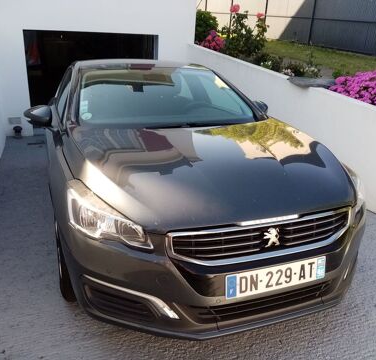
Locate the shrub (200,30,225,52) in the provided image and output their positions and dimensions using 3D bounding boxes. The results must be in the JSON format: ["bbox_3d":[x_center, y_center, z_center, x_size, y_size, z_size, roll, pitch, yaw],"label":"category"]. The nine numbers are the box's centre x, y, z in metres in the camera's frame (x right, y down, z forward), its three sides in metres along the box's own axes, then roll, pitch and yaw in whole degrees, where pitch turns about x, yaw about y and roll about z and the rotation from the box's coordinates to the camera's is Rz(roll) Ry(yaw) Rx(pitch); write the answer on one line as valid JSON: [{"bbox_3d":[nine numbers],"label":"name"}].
[{"bbox_3d":[0.510,-2.871,7.500,0.500,0.460,0.480,4,22,2],"label":"shrub"}]

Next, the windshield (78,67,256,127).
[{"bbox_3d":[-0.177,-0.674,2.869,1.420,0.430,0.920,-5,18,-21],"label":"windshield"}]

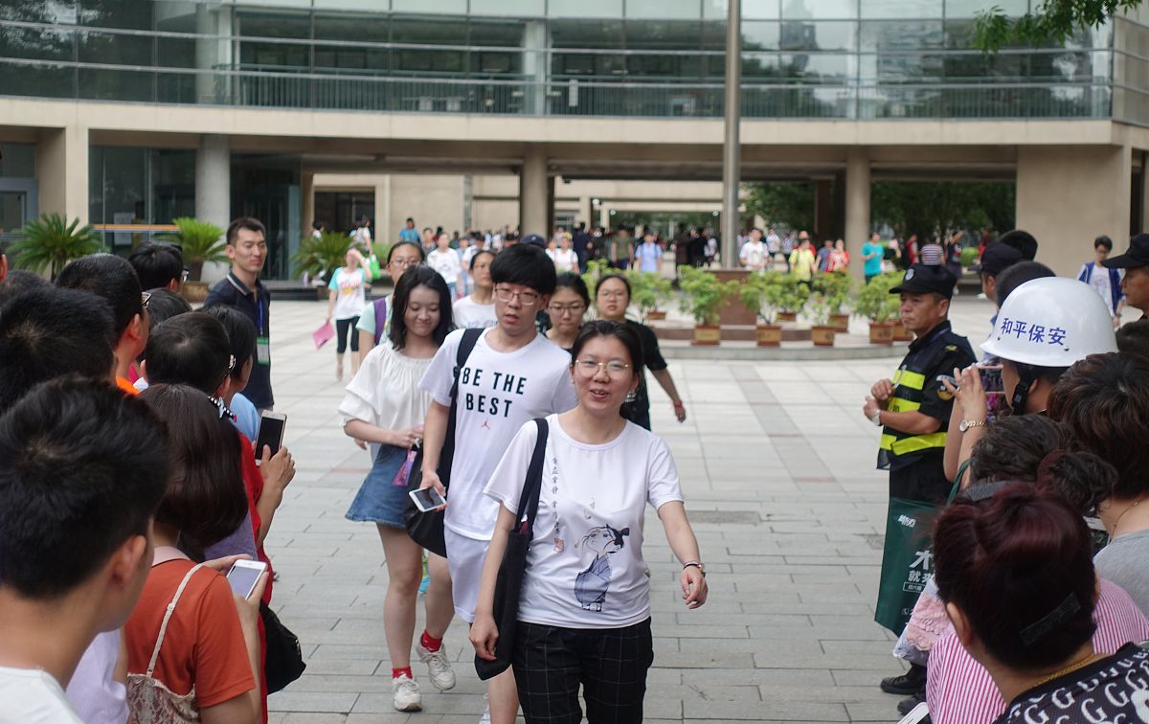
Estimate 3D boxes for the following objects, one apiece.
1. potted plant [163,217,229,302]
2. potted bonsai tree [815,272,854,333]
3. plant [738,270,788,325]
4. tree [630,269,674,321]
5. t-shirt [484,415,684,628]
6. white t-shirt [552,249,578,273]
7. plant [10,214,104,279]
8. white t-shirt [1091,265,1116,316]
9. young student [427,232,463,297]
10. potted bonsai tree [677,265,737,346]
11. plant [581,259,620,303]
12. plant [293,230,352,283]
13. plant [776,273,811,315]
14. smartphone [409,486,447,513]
[{"bbox_3d":[-8.752,-2.373,51.500,1.620,1.950,1.550,1,3,2],"label":"potted plant"},{"bbox_3d":[4.273,-0.998,36.781,0.670,1.020,0.650,1,3,0],"label":"potted bonsai tree"},{"bbox_3d":[2.518,-0.865,29.900,0.670,0.720,0.650,0,4,0],"label":"plant"},{"bbox_3d":[1.158,-1.027,34.000,0.680,0.800,0.630,1,3,2],"label":"tree"},{"bbox_3d":[0.028,0.446,6.250,0.550,0.580,0.290,0,4,-2],"label":"t-shirt"},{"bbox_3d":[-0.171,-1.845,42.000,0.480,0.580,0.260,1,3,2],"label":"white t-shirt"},{"bbox_3d":[-11.467,-2.556,49.500,2.050,1.500,1.950,1,3,2],"label":"plant"},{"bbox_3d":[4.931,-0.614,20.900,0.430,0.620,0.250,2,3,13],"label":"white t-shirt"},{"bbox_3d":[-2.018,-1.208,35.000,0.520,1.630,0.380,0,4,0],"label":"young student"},{"bbox_3d":[1.828,-0.779,30.800,0.830,1.120,0.760,1,3,2],"label":"potted bonsai tree"},{"bbox_3d":[0.399,-1.142,32.700,0.660,0.780,0.620,1,3,2],"label":"plant"},{"bbox_3d":[-5.638,-2.392,50.500,1.500,1.180,1.450,0,4,0],"label":"plant"},{"bbox_3d":[3.640,-1.149,37.500,0.670,0.710,0.650,0,4,0],"label":"plant"},{"bbox_3d":[-0.477,0.449,7.300,0.009,0.077,0.155,-45,-13,29],"label":"smartphone"}]

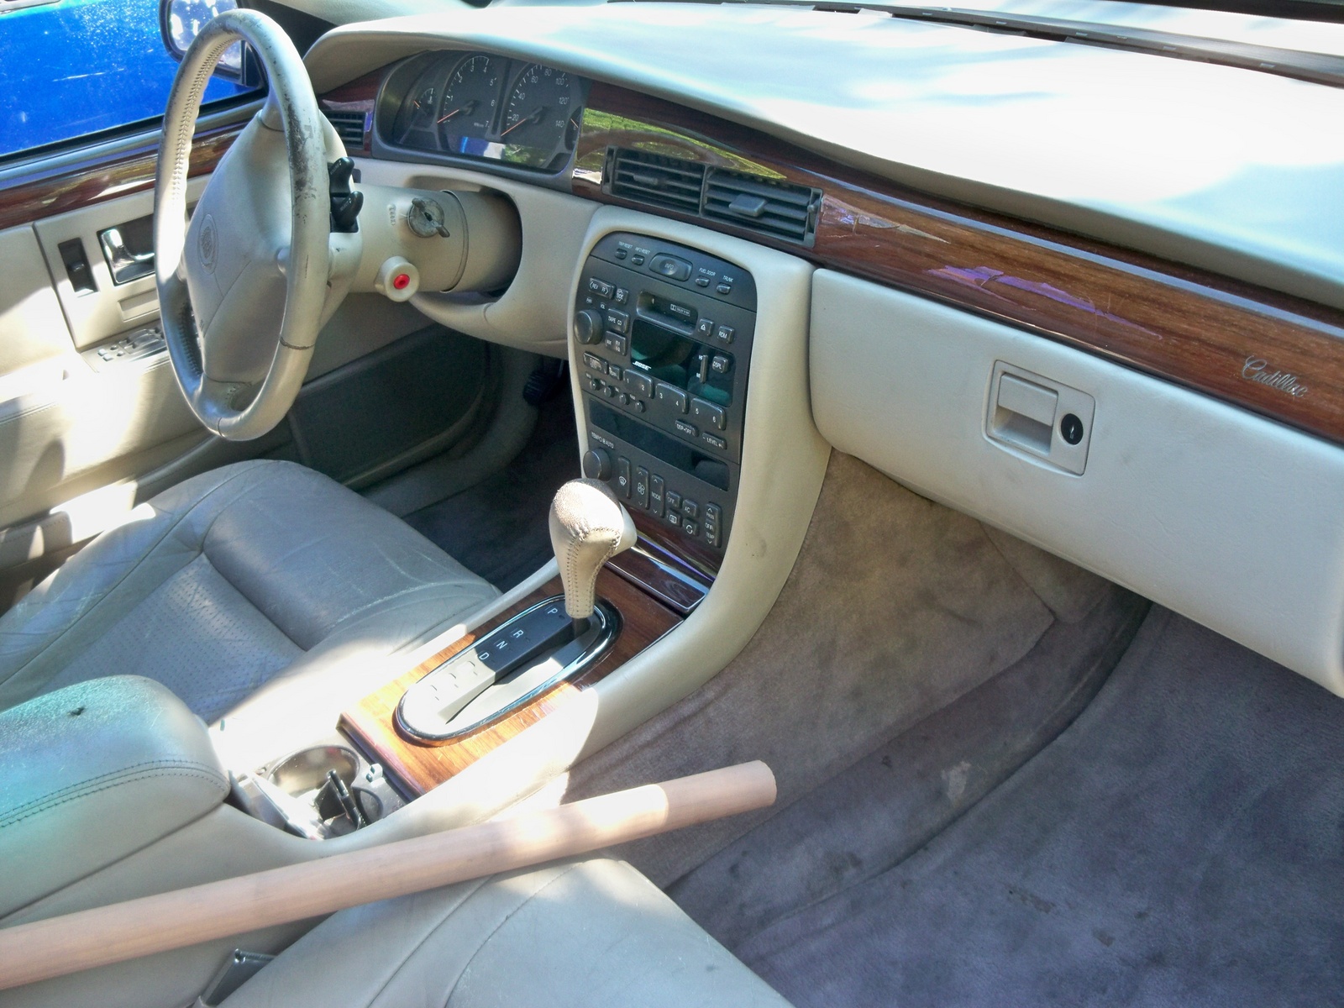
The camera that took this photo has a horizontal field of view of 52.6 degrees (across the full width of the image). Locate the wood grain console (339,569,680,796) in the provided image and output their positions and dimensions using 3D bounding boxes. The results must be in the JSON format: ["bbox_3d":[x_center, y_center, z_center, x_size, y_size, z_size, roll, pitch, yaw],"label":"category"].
[{"bbox_3d":[-0.133,0.137,1.143,0.265,0.030,0.151,-34,39,-26],"label":"wood grain console"}]

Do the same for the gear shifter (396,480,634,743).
[{"bbox_3d":[-0.133,0.080,1.116,0.248,0.135,0.112,-34,39,-26],"label":"gear shifter"}]

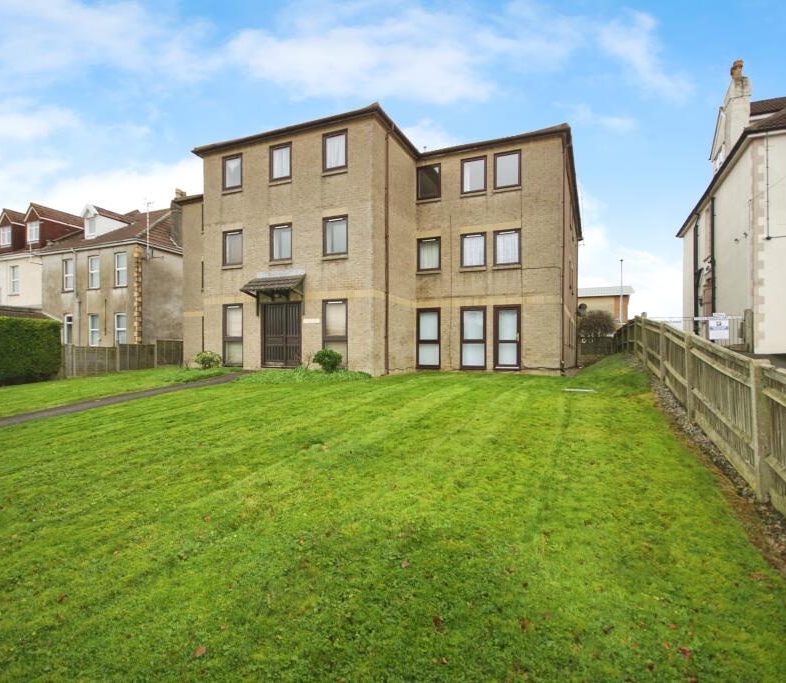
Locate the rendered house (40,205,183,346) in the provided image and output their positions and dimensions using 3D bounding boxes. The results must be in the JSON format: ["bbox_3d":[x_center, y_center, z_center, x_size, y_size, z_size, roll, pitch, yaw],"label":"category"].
[{"bbox_3d":[-14.090,-3.520,26.290,8.160,9.350,9.500,0,0,23],"label":"rendered house"}]

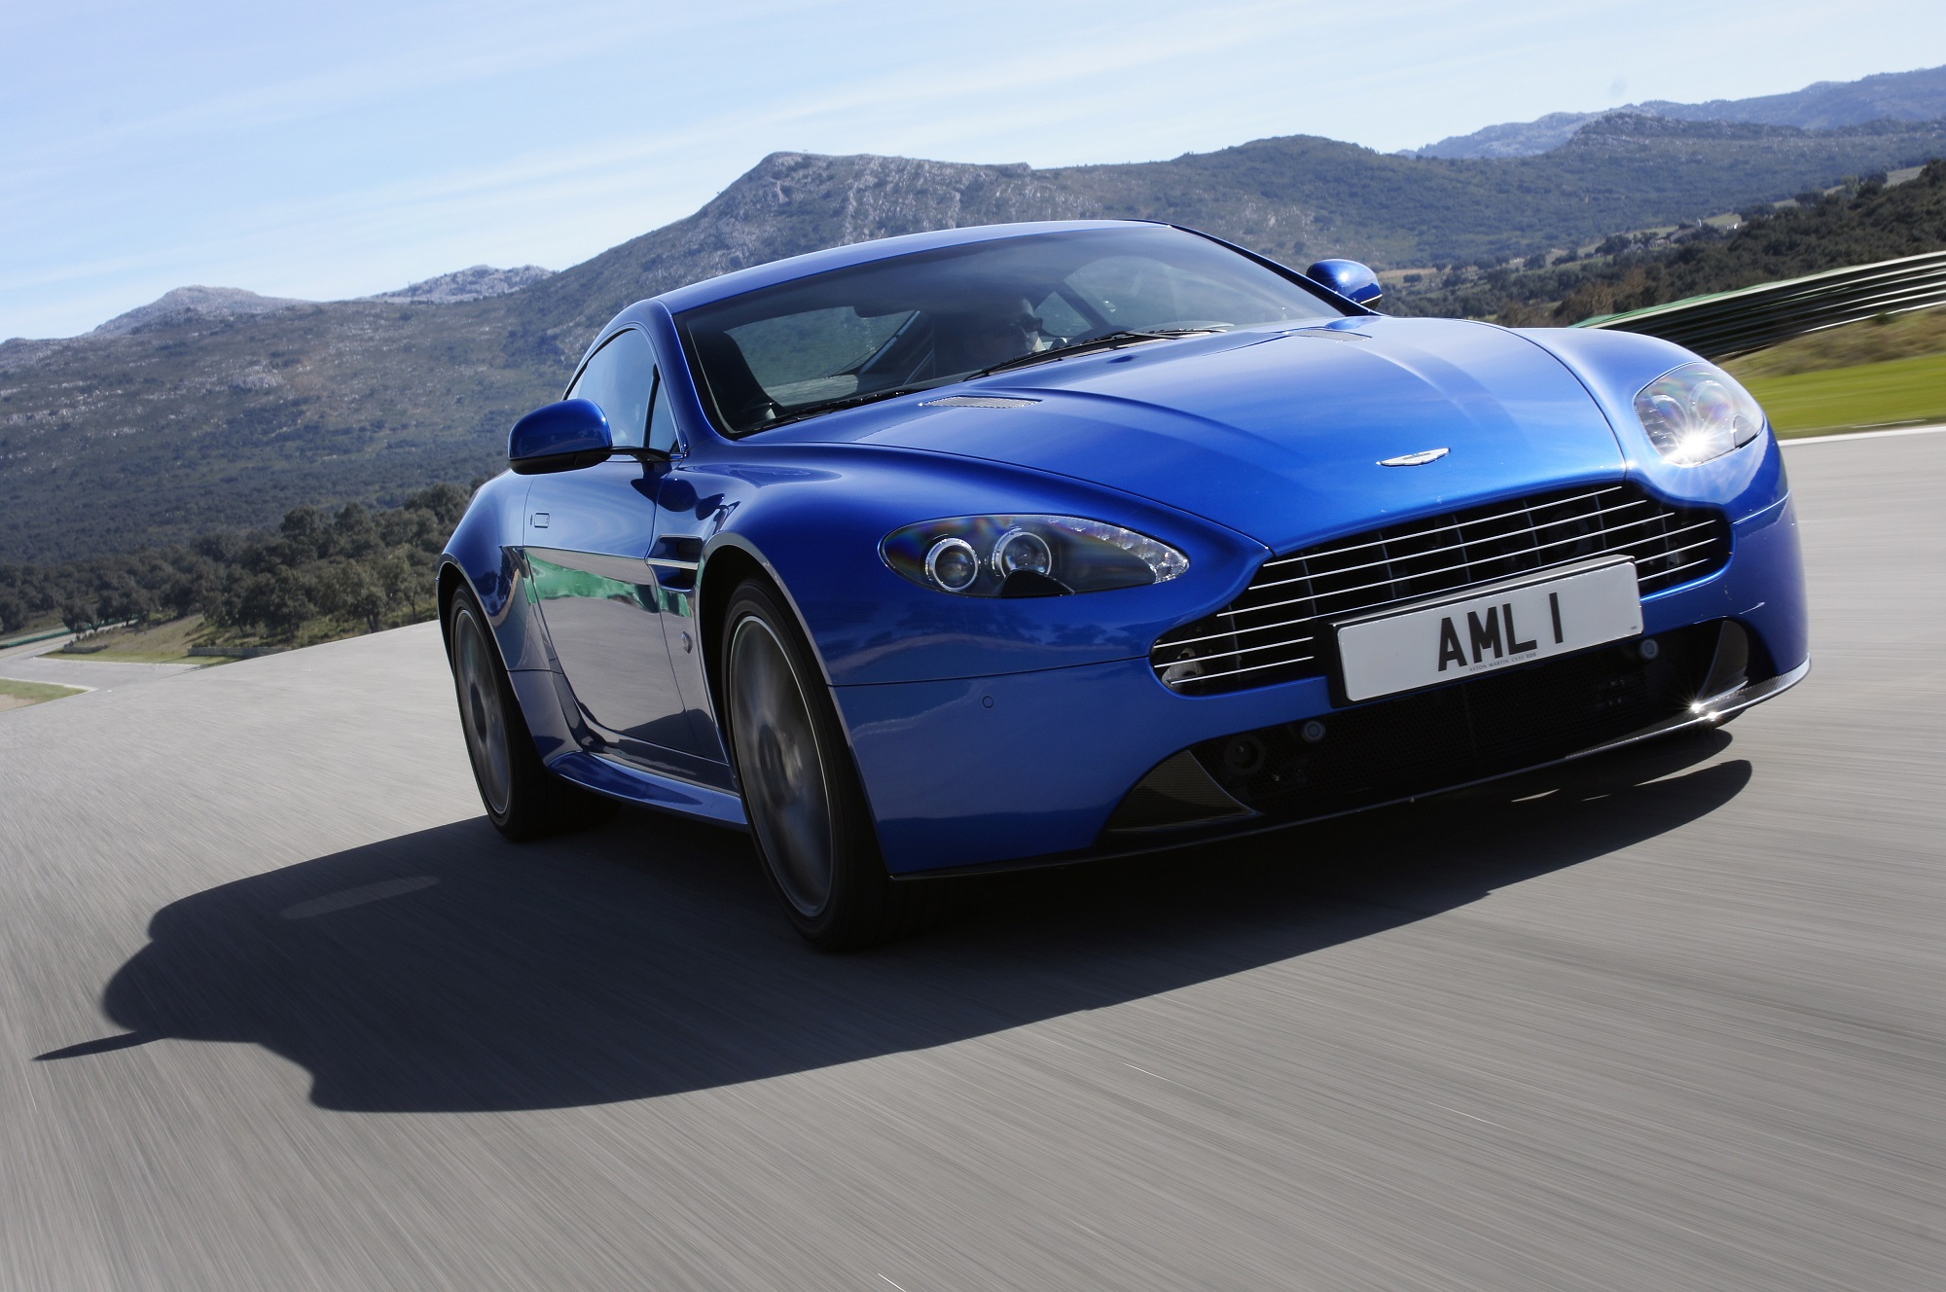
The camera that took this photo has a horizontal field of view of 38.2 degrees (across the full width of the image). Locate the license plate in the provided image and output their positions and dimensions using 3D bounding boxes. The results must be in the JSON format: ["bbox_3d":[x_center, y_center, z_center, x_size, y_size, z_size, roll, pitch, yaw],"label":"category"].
[{"bbox_3d":[0.782,-0.023,4.208,0.520,0.115,0.020,-12,6,-20],"label":"license plate"}]

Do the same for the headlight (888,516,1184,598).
[{"bbox_3d":[0.077,-0.135,4.261,0.350,0.145,0.430,-12,5,-20],"label":"headlight"}]

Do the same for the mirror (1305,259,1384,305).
[{"bbox_3d":[0.849,-0.789,6.258,0.210,0.145,0.130,-12,5,-20],"label":"mirror"}]

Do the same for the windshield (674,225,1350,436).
[{"bbox_3d":[0.084,-0.688,5.697,1.420,0.140,0.890,-12,28,-20],"label":"windshield"}]

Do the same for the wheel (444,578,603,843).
[{"bbox_3d":[-1.118,0.146,7.149,0.275,0.675,0.675,-12,5,-20],"label":"wheel"}]

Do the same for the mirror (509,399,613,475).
[{"bbox_3d":[-0.829,-0.419,5.638,0.210,0.145,0.130,-12,5,-20],"label":"mirror"}]

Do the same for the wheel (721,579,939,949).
[{"bbox_3d":[-0.214,0.183,4.712,0.245,0.670,0.670,-12,5,-20],"label":"wheel"}]

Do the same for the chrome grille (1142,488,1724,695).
[{"bbox_3d":[0.737,-0.106,4.278,1.020,0.205,0.150,-12,5,-20],"label":"chrome grille"}]

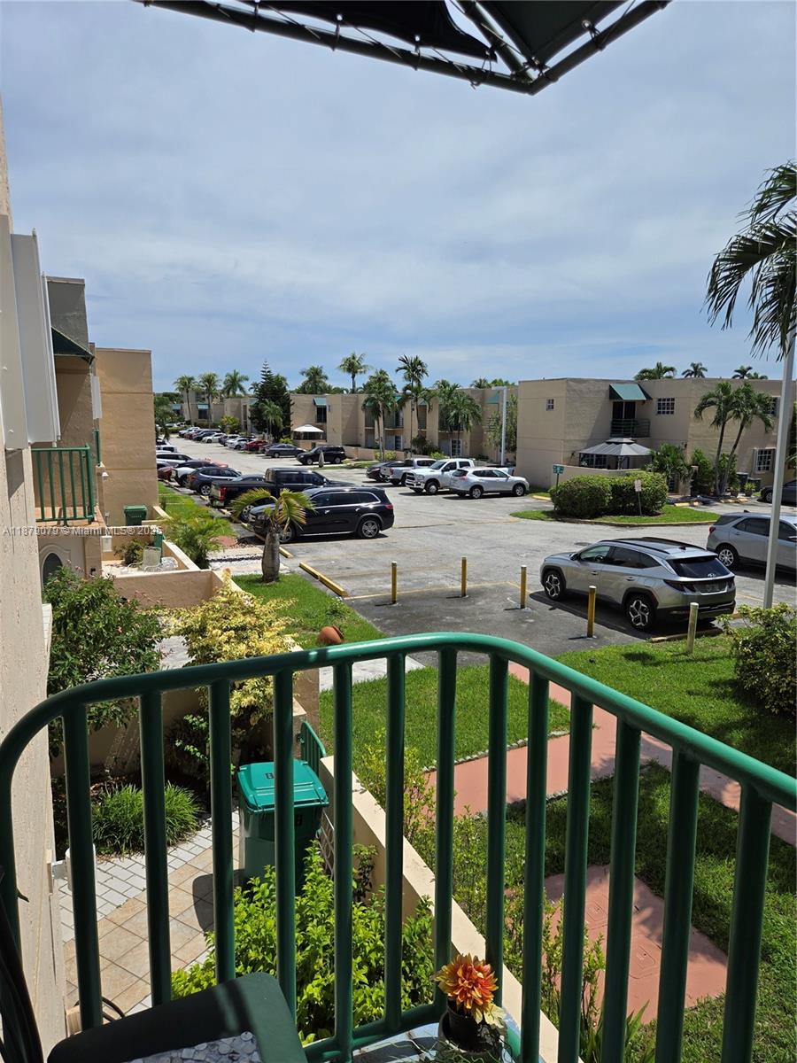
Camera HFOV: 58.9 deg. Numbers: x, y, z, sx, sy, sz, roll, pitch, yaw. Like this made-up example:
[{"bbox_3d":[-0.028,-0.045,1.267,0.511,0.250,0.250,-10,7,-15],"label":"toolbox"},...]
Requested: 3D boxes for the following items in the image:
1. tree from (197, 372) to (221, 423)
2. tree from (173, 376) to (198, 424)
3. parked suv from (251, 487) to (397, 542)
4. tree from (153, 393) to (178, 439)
[{"bbox_3d":[-40.973,-27.695,152.540,4.700,12.989,4.600,-2,10,-15],"label":"tree"},{"bbox_3d":[-36.887,-21.580,123.130,4.200,11.900,4.200,0,9,0],"label":"tree"},{"bbox_3d":[-2.690,-0.693,26.159,5.100,1.820,1.950,-4,10,-21],"label":"parked suv"},{"bbox_3d":[-29.280,-13.831,88.950,3.600,6.690,3.500,-3,10,-18],"label":"tree"}]

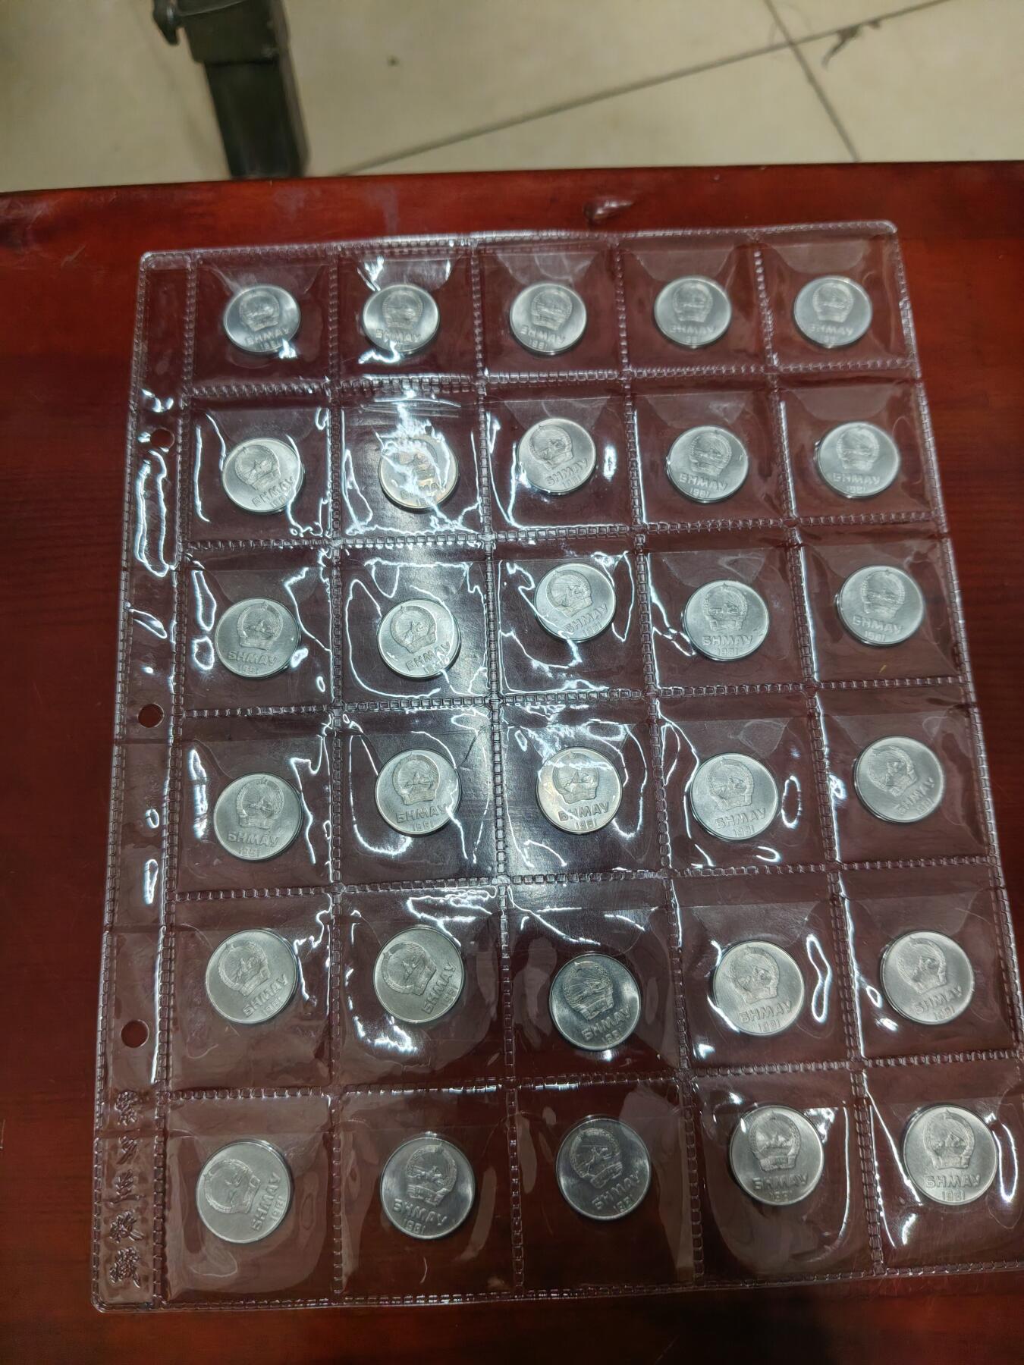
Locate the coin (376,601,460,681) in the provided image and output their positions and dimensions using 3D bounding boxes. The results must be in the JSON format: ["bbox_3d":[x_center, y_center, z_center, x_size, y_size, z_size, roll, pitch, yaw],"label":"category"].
[{"bbox_3d":[-0.022,-0.010,0.245,0.020,0.002,0.020,-3,76,0],"label":"coin"}]

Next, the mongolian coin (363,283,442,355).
[{"bbox_3d":[-0.029,-0.094,0.265,0.020,0.002,0.020,-3,75,-1],"label":"mongolian coin"}]

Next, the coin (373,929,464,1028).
[{"bbox_3d":[-0.021,0.065,0.226,0.020,0.002,0.020,-3,76,0],"label":"coin"}]

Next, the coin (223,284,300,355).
[{"bbox_3d":[-0.065,-0.094,0.265,0.020,0.002,0.020,-3,75,-1],"label":"coin"}]

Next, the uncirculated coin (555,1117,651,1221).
[{"bbox_3d":[0.019,0.103,0.217,0.020,0.002,0.020,-3,76,0],"label":"uncirculated coin"}]

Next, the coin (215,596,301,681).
[{"bbox_3d":[-0.060,-0.010,0.243,0.020,0.002,0.020,-3,76,0],"label":"coin"}]

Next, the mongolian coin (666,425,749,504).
[{"bbox_3d":[0.048,-0.054,0.254,0.020,0.002,0.020,-3,76,0],"label":"mongolian coin"}]

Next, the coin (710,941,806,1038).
[{"bbox_3d":[0.054,0.067,0.223,0.020,0.002,0.020,-3,75,-1],"label":"coin"}]

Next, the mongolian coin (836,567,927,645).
[{"bbox_3d":[0.088,-0.018,0.245,0.020,0.002,0.020,-3,75,-1],"label":"mongolian coin"}]

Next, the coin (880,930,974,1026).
[{"bbox_3d":[0.091,0.064,0.224,0.020,0.002,0.020,-3,76,0],"label":"coin"}]

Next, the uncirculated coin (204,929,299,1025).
[{"bbox_3d":[-0.057,0.065,0.226,0.020,0.002,0.020,-3,76,0],"label":"uncirculated coin"}]

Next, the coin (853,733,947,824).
[{"bbox_3d":[0.089,0.022,0.236,0.020,0.002,0.020,-3,76,0],"label":"coin"}]

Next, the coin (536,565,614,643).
[{"bbox_3d":[0.015,-0.019,0.246,0.020,0.002,0.020,-3,75,-1],"label":"coin"}]

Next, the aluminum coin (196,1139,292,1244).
[{"bbox_3d":[-0.056,0.106,0.214,0.020,0.002,0.020,-3,76,0],"label":"aluminum coin"}]

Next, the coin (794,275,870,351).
[{"bbox_3d":[0.083,-0.096,0.265,0.020,0.002,0.020,-3,76,0],"label":"coin"}]

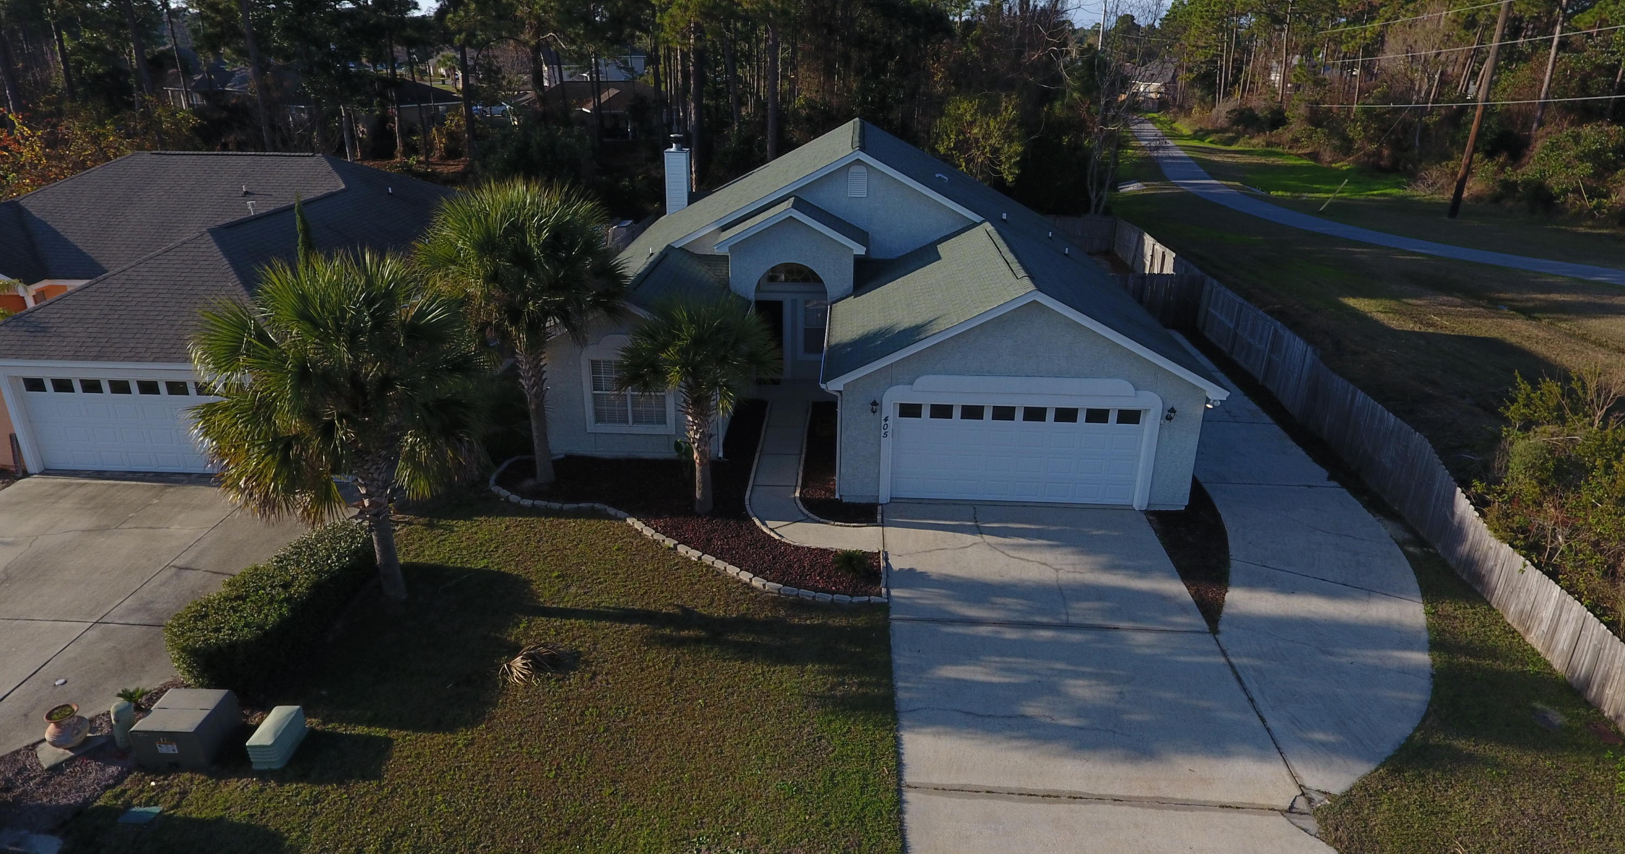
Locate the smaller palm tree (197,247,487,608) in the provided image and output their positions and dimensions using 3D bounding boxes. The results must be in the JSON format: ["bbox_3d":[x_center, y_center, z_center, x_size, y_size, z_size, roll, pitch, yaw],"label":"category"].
[{"bbox_3d":[-7.162,0.195,14.930,3.984,5.830,3.984,1,23,3],"label":"smaller palm tree"}]

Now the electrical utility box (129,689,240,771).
[{"bbox_3d":[-8.429,4.030,12.672,0.920,0.610,0.900,1,23,3],"label":"electrical utility box"}]

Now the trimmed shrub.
[{"bbox_3d":[-8.466,2.799,15.100,1.350,0.930,3.450,2,23,5],"label":"trimmed shrub"}]

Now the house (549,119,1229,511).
[{"bbox_3d":[1.209,-4.450,25.515,14.100,6.150,17.000,1,23,3],"label":"house"}]

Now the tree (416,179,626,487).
[{"bbox_3d":[-5.604,-1.718,18.844,3.836,6.188,3.836,1,23,3],"label":"tree"}]

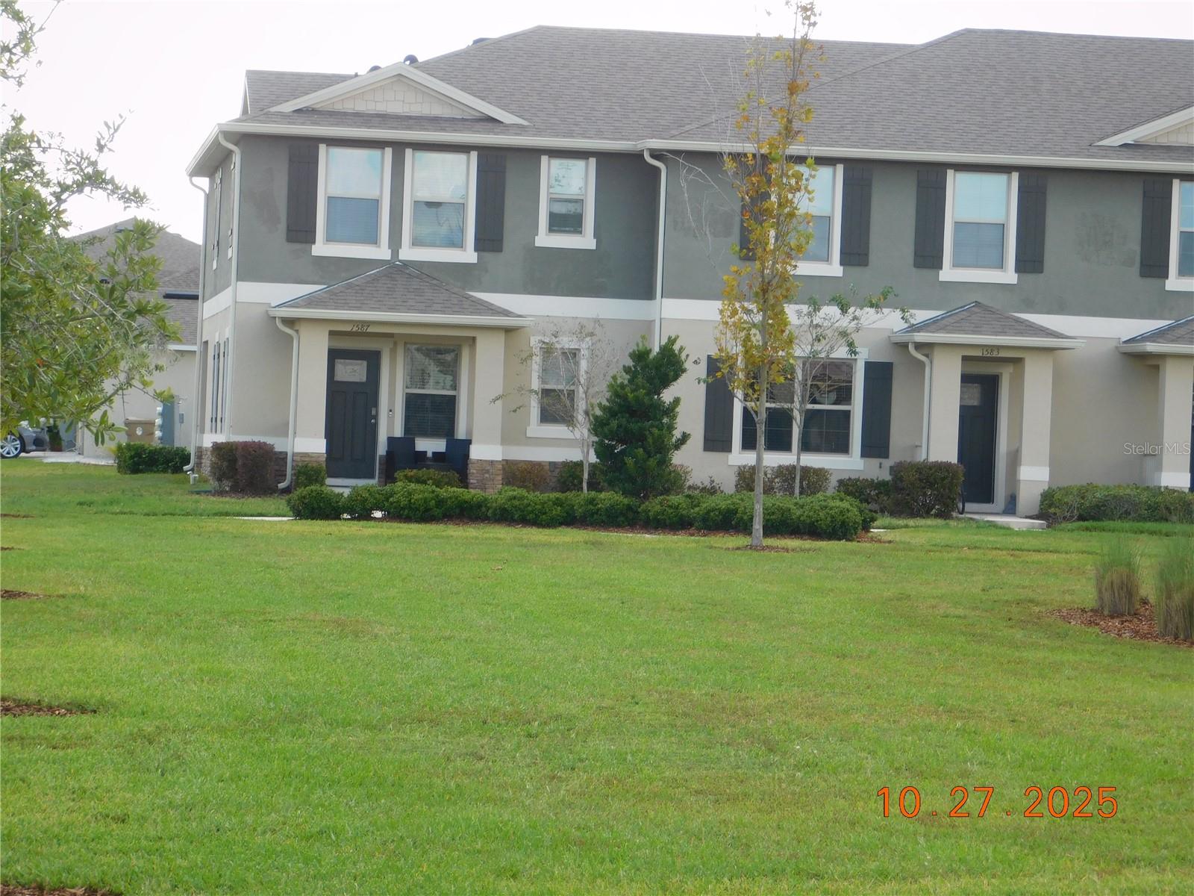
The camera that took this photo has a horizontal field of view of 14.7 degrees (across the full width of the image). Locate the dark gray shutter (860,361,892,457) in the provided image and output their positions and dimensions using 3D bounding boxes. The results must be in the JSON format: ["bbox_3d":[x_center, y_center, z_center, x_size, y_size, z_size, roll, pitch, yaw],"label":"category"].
[{"bbox_3d":[4.391,-0.594,72.485,0.459,1.521,0.050,2,0,-7],"label":"dark gray shutter"}]

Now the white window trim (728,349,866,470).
[{"bbox_3d":[3.167,-0.636,72.335,2.147,1.891,0.100,2,0,-7],"label":"white window trim"}]

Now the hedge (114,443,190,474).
[{"bbox_3d":[-8.390,0.215,87.652,1.527,0.583,1.000,2,0,-7],"label":"hedge"}]

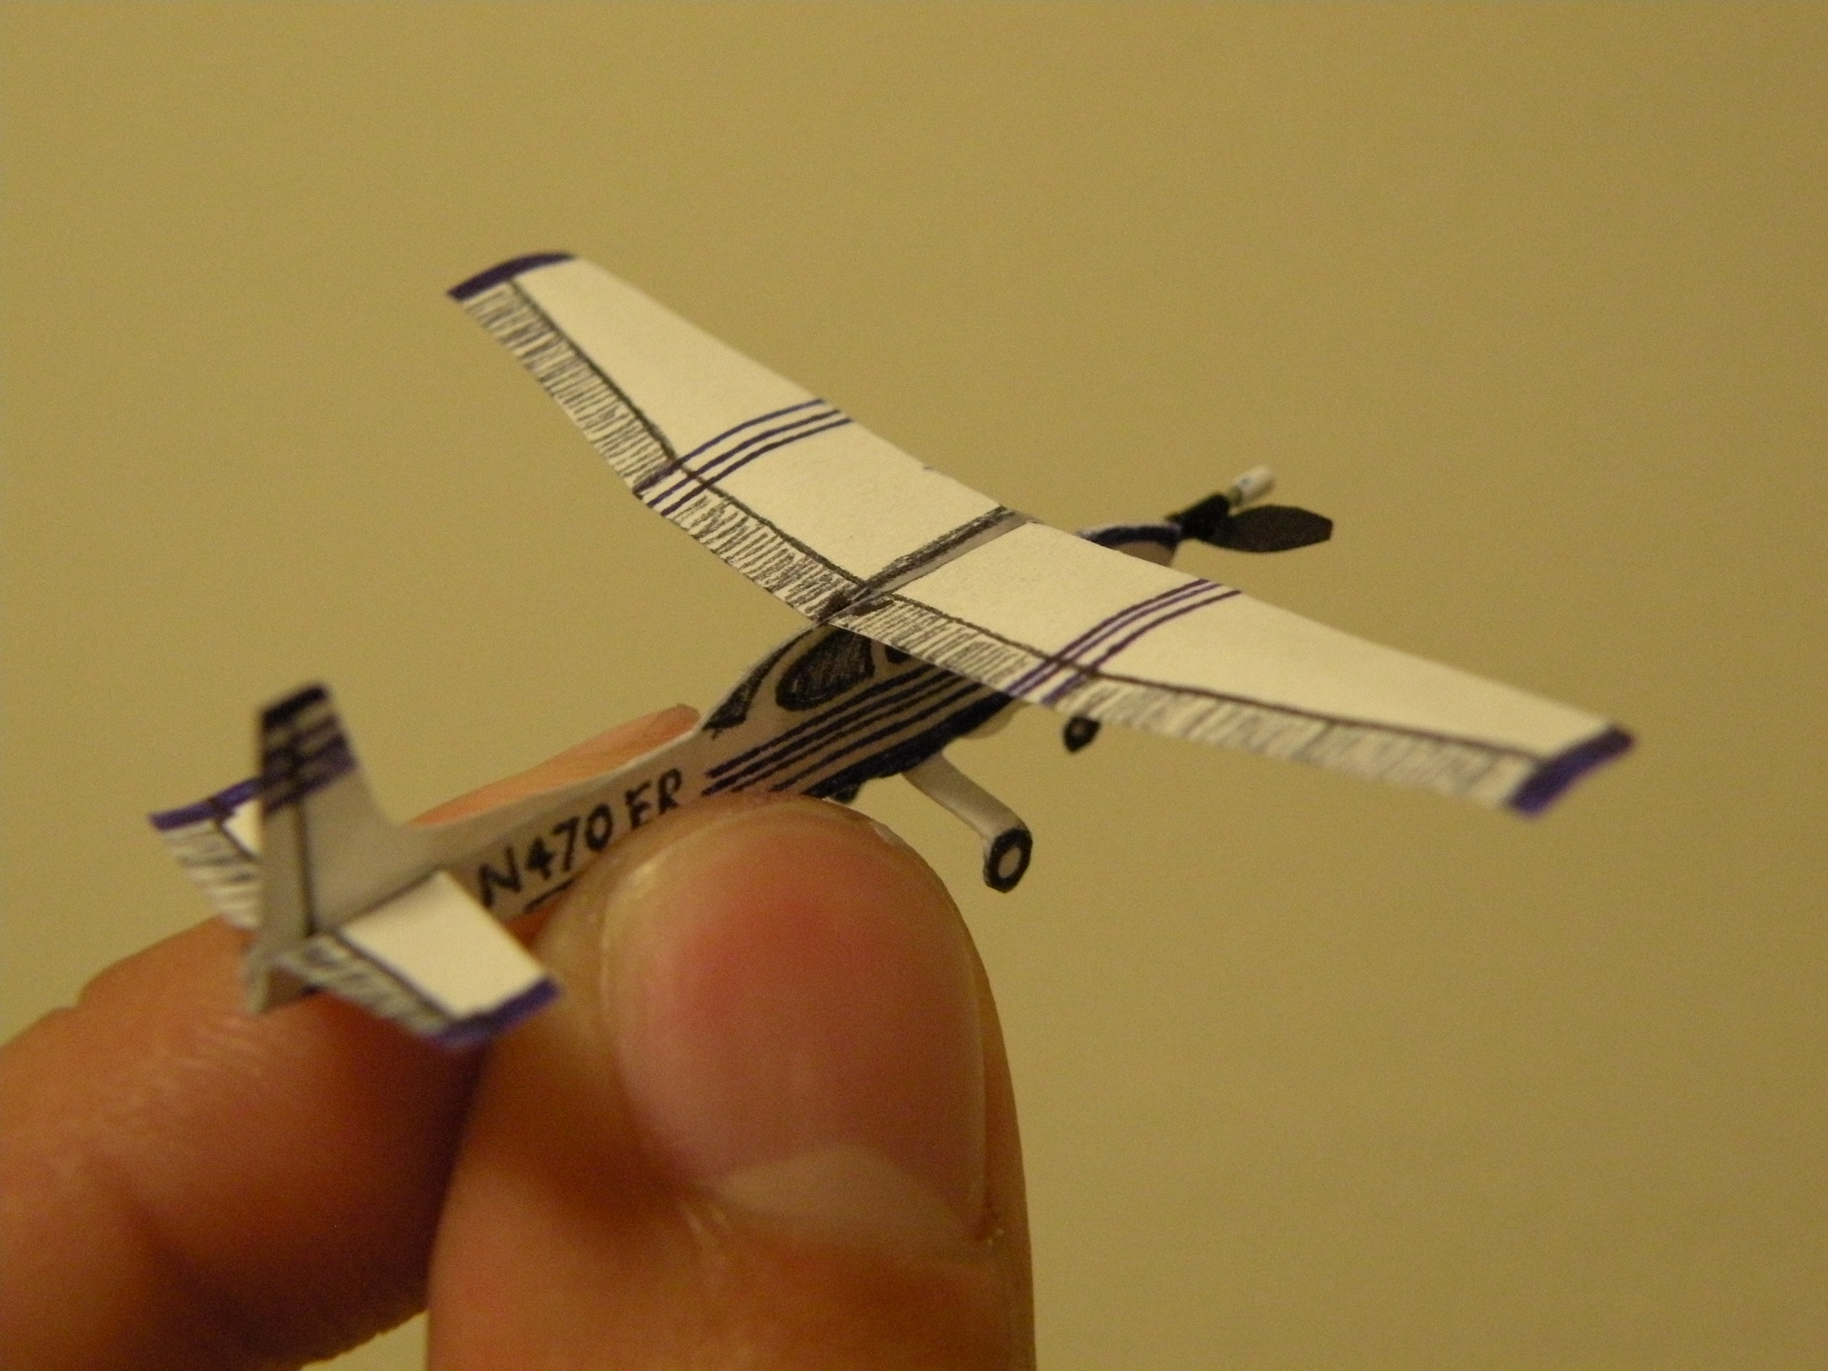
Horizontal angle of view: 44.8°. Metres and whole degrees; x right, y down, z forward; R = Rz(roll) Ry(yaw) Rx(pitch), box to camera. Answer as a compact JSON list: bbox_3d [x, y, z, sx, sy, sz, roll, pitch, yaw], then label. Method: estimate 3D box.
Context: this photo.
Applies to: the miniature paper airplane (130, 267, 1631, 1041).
[{"bbox_3d":[-0.002,-0.001,0.101,0.064,0.019,0.064,28,38,34],"label":"miniature paper airplane"}]

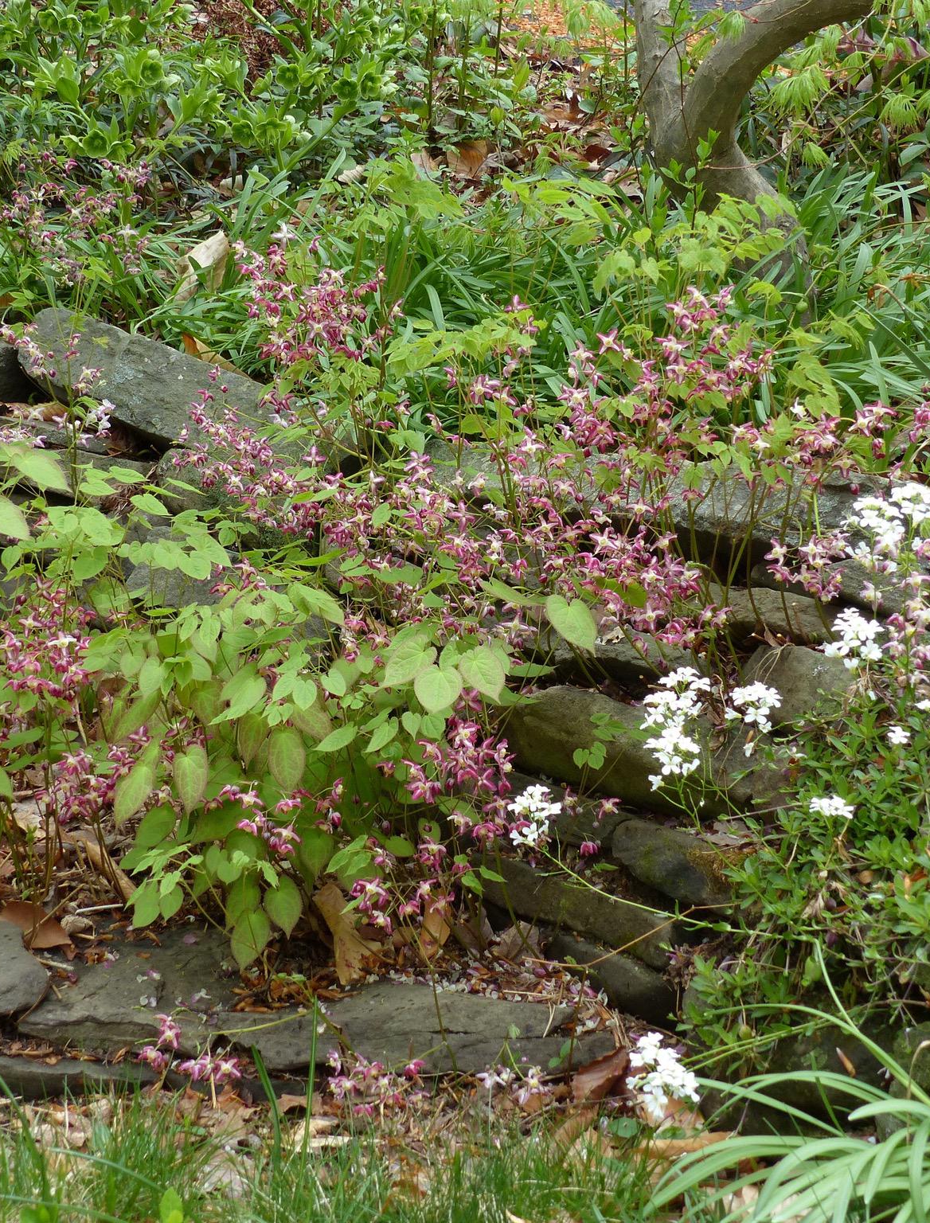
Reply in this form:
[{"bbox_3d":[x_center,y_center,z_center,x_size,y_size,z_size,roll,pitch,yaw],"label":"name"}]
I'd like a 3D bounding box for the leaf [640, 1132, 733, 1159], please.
[{"bbox_3d":[0.209,0.500,2.600,0.088,0.018,0.040,0,30,0],"label":"leaf"}]

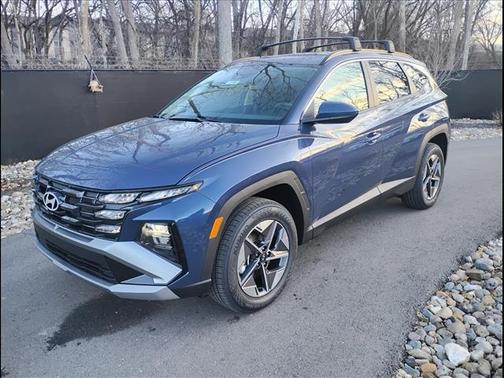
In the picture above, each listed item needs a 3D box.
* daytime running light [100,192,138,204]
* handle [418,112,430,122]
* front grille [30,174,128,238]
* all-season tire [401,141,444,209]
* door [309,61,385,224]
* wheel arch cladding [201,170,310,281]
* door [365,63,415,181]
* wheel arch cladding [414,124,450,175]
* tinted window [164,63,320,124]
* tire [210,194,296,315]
[{"bbox_3d":[-0.698,0.043,2.127,0.215,0.056,0.065,5,17,21],"label":"daytime running light"},{"bbox_3d":[1.759,-0.730,4.165,0.060,0.070,0.250,10,19,43],"label":"handle"},{"bbox_3d":[-1.146,0.077,2.551,1.250,0.320,0.200,10,19,43],"label":"front grille"},{"bbox_3d":[1.905,-0.149,4.561,0.240,0.735,0.735,10,19,43],"label":"all-season tire"},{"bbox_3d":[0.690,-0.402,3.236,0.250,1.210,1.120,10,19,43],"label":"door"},{"bbox_3d":[0.054,0.193,2.561,0.120,0.570,0.920,10,19,43],"label":"wheel arch cladding"},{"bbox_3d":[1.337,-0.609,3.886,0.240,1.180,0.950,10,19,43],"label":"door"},{"bbox_3d":[1.925,-0.438,4.433,0.120,0.500,0.900,10,19,43],"label":"wheel arch cladding"},{"bbox_3d":[-0.111,-0.812,3.485,1.410,0.150,0.830,10,52,43],"label":"tinted window"},{"bbox_3d":[0.003,0.416,2.648,0.240,0.735,0.735,10,19,43],"label":"tire"}]

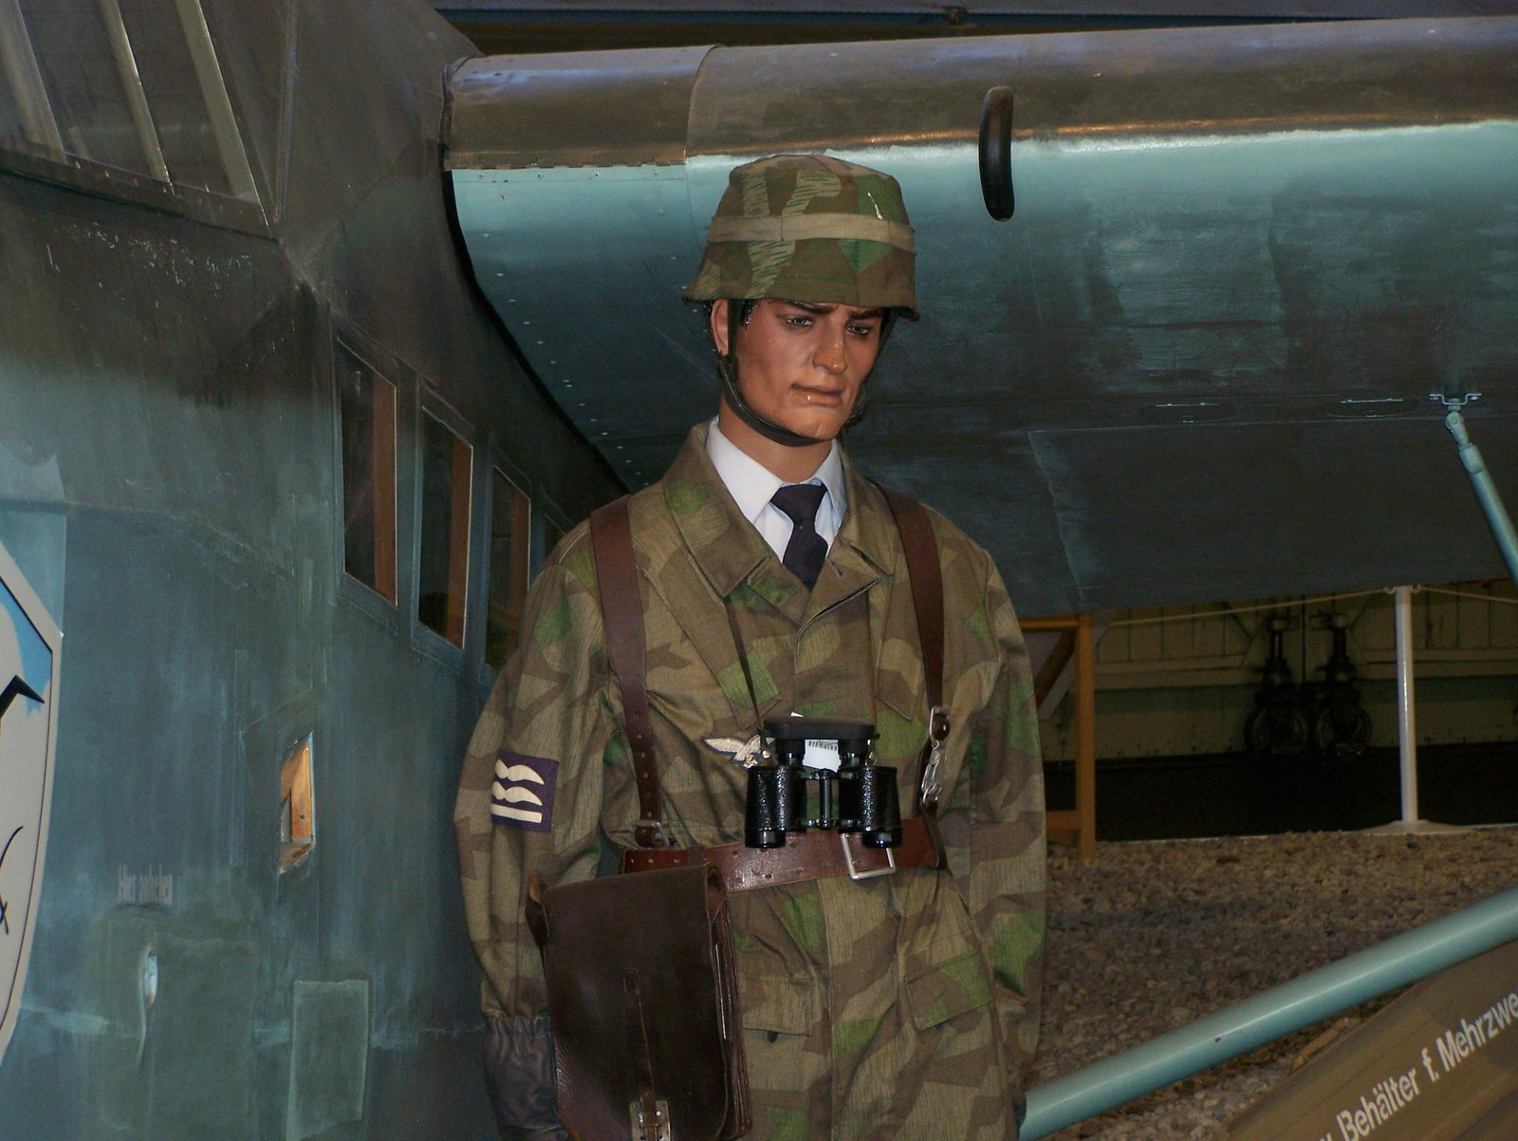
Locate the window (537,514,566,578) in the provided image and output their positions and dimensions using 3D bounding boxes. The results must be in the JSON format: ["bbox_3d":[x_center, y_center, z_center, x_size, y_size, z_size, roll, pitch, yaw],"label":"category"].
[{"bbox_3d":[-0.256,0.060,6.578,0.030,0.226,0.350,4,-5,6],"label":"window"}]

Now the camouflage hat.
[{"bbox_3d":[0.049,-0.342,5.200,0.232,0.160,0.265,4,1,-27],"label":"camouflage hat"}]

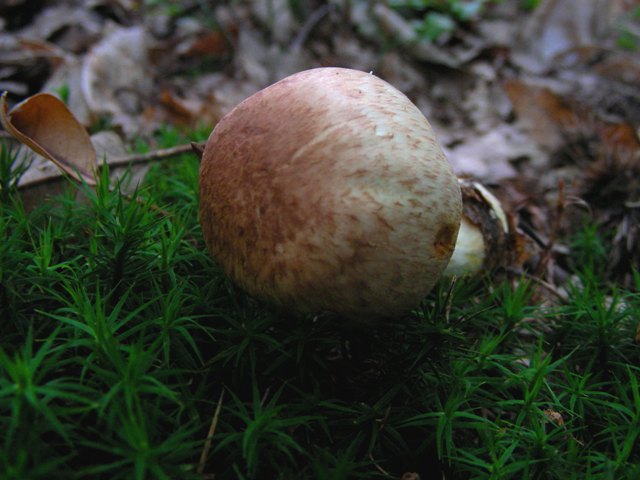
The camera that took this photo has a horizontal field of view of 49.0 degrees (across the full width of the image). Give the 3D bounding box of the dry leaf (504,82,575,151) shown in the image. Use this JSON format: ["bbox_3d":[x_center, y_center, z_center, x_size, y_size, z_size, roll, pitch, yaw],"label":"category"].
[{"bbox_3d":[0.136,-0.080,0.435,0.032,0.015,0.070,-10,48,-9],"label":"dry leaf"}]

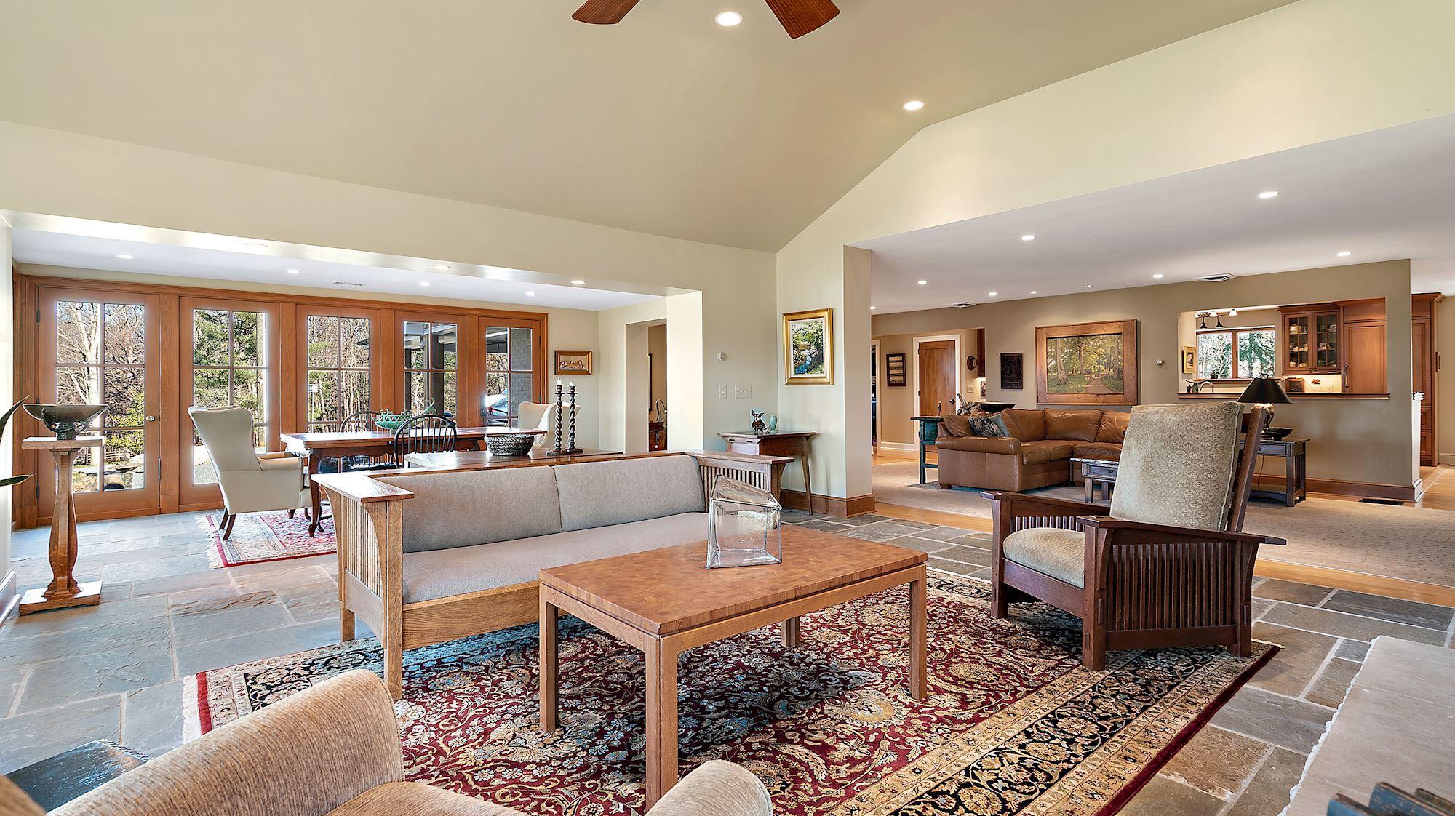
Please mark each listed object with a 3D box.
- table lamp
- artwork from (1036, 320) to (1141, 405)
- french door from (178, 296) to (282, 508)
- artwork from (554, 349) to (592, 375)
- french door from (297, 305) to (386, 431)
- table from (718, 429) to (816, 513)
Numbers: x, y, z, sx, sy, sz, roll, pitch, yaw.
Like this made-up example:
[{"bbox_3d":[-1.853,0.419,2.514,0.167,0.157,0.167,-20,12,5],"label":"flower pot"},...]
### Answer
[{"bbox_3d":[5.476,0.000,6.592,0.430,0.630,0.430,-1,1,-39],"label":"table lamp"},{"bbox_3d":[4.941,-0.604,8.988,0.050,1.115,1.320,-1,2,-37],"label":"artwork"},{"bbox_3d":[-4.942,-0.061,6.456,0.800,2.040,0.050,-1,2,-37],"label":"french door"},{"bbox_3d":[-2.030,-0.599,8.608,0.530,0.320,0.040,-1,1,-39],"label":"artwork"},{"bbox_3d":[-4.161,-0.045,6.948,0.790,2.040,0.050,-1,1,-39],"label":"french door"},{"bbox_3d":[0.356,0.607,5.785,0.730,0.745,0.570,-1,1,-39],"label":"table"}]

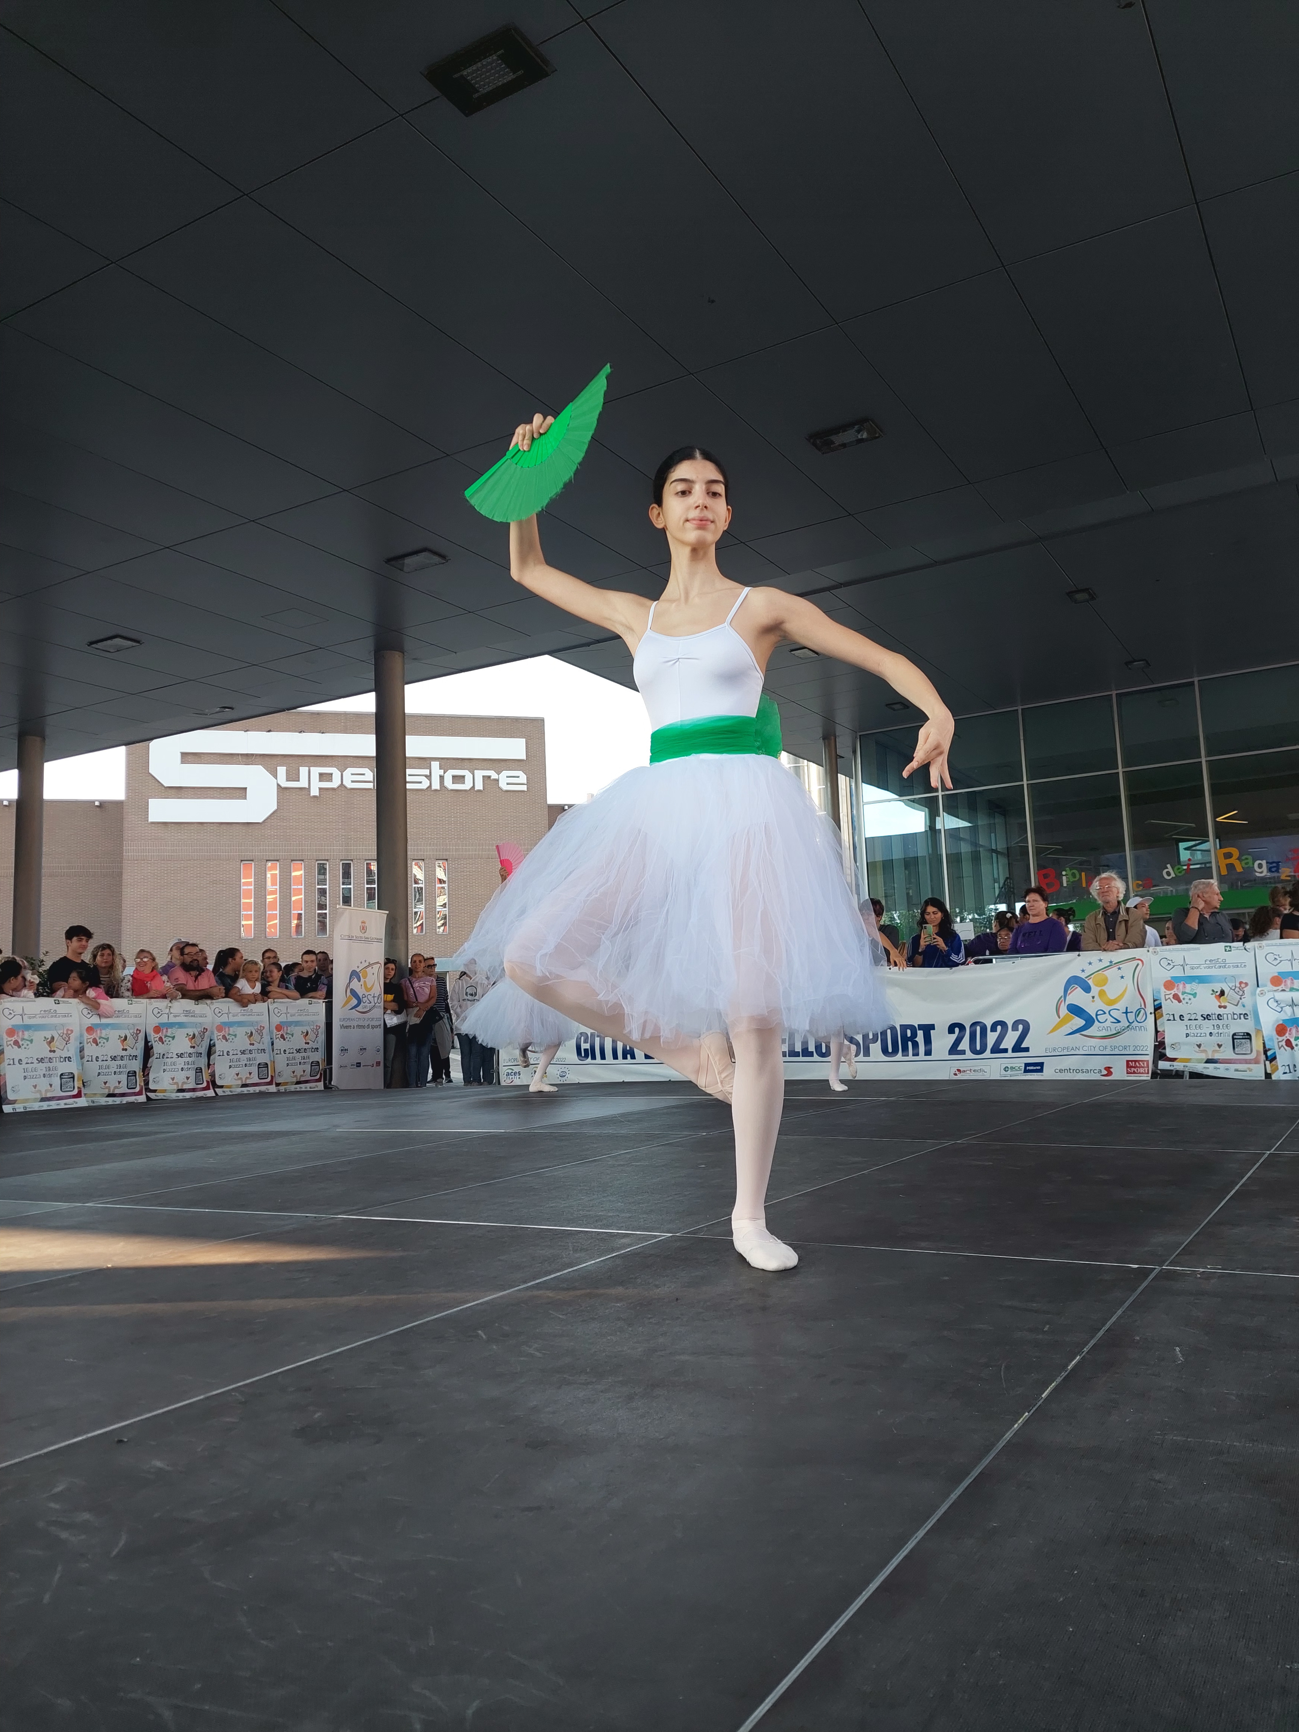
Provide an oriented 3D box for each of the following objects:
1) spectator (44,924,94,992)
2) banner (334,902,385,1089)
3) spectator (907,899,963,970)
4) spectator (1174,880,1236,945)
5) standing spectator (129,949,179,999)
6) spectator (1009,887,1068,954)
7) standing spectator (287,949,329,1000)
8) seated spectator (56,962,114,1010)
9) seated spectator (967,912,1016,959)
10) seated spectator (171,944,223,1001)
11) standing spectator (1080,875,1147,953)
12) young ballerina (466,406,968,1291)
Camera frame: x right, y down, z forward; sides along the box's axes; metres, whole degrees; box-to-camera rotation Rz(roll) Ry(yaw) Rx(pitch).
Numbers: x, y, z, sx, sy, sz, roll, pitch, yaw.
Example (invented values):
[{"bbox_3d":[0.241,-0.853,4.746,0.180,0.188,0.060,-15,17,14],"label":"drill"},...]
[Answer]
[{"bbox_3d":[-4.926,1.383,10.179,0.500,1.797,0.360,2,-9,-30],"label":"spectator"},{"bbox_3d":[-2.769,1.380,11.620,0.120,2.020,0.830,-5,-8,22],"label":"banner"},{"bbox_3d":[2.250,1.048,9.240,0.480,1.638,0.400,-6,-8,23],"label":"spectator"},{"bbox_3d":[3.791,0.866,8.045,0.500,1.555,0.380,-3,-8,9],"label":"spectator"},{"bbox_3d":[-4.379,1.520,10.543,0.480,1.580,0.400,0,-8,-18],"label":"standing spectator"},{"bbox_3d":[2.824,0.946,8.542,0.480,1.606,0.350,-7,-9,30],"label":"spectator"},{"bbox_3d":[-3.297,1.613,11.593,0.480,1.594,0.400,1,-8,-23],"label":"standing spectator"},{"bbox_3d":[-4.651,1.511,9.804,0.450,1.420,0.420,0,-8,-18],"label":"seated spectator"},{"bbox_3d":[2.629,1.078,9.000,0.420,1.484,0.450,1,-8,-20],"label":"seated spectator"},{"bbox_3d":[-4.045,1.509,10.740,0.520,1.629,0.480,2,-9,-30],"label":"seated spectator"},{"bbox_3d":[3.255,0.877,8.240,0.520,1.629,0.420,-6,-9,27],"label":"standing spectator"},{"bbox_3d":[0.114,-0.108,2.563,0.950,1.783,0.780,-6,-8,23],"label":"young ballerina"}]

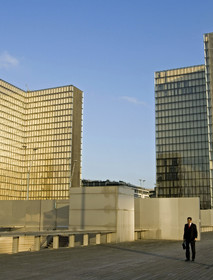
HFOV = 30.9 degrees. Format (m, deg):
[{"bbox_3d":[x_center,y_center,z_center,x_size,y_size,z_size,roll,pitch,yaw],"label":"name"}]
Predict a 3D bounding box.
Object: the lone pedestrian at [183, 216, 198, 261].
[{"bbox_3d":[3.464,4.082,15.956,0.540,1.760,0.400,-5,-13,24],"label":"lone pedestrian"}]

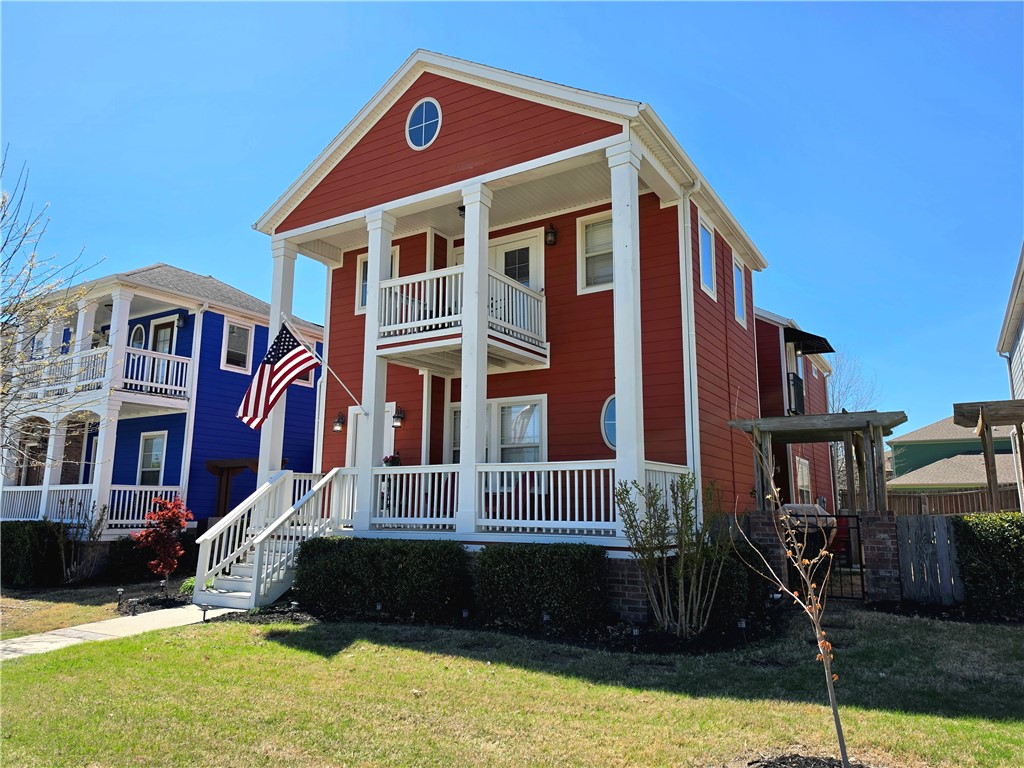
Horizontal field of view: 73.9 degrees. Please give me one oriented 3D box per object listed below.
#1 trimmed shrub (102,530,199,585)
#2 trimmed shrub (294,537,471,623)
[{"bbox_3d":[-7.844,3.760,14.988,0.687,0.945,1.899,-5,-11,32],"label":"trimmed shrub"},{"bbox_3d":[-1.886,2.726,9.816,2.771,0.986,0.776,-5,-11,32],"label":"trimmed shrub"}]

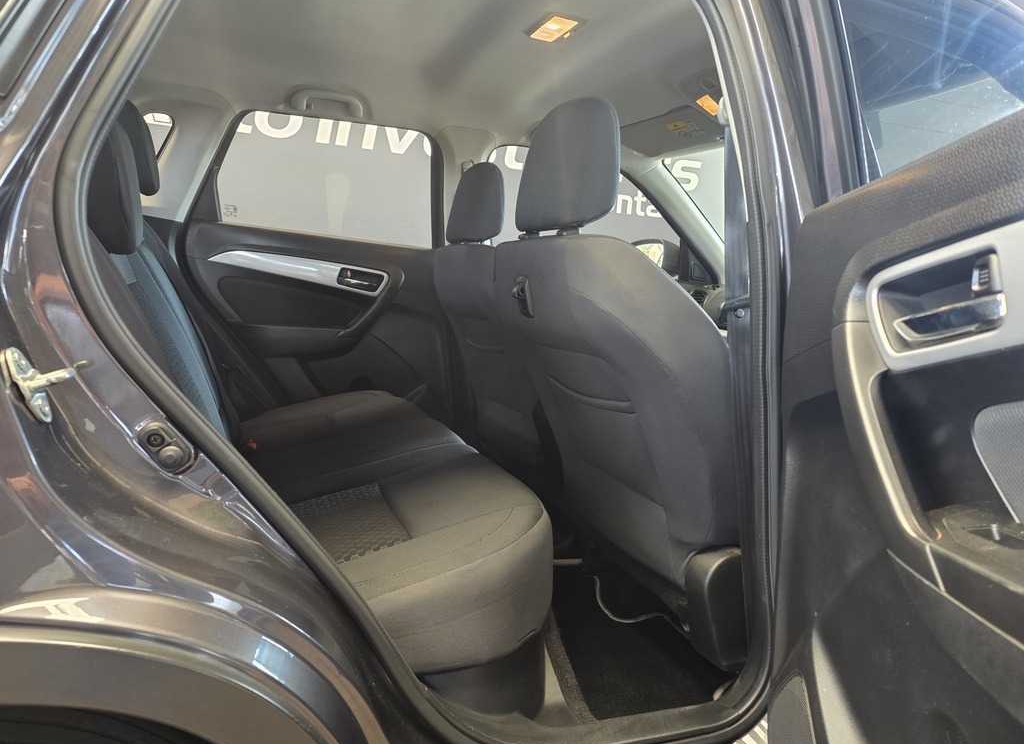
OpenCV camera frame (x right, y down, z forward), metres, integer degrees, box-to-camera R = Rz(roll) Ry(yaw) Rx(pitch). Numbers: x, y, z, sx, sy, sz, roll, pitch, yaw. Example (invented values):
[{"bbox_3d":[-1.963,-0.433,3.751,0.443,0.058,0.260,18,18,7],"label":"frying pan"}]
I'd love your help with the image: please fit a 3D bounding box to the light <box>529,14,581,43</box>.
[{"bbox_3d":[0.093,-0.748,1.482,0.084,0.022,0.136,0,9,-24],"label":"light"}]

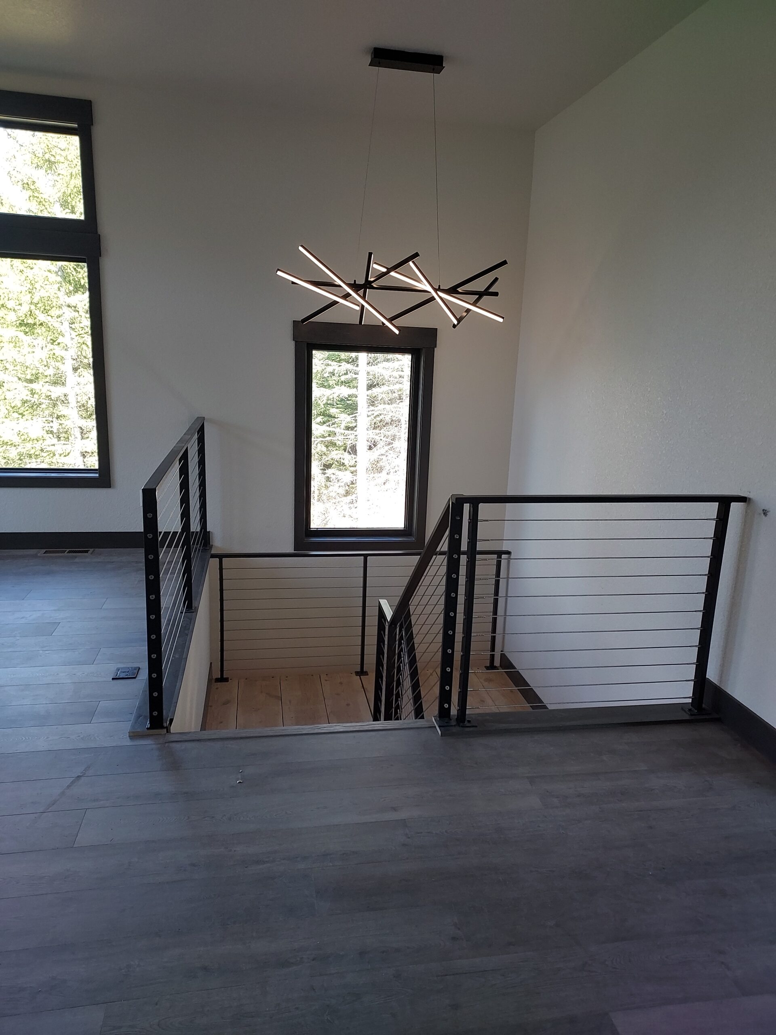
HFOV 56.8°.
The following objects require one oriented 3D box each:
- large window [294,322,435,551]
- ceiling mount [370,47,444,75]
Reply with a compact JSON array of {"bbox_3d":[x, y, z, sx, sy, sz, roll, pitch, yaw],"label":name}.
[{"bbox_3d":[-0.199,-0.584,5.454,1.058,1.697,0.130,0,13,-11],"label":"large window"},{"bbox_3d":[0.106,-2.508,3.944,0.409,0.052,0.110,0,13,-11],"label":"ceiling mount"}]

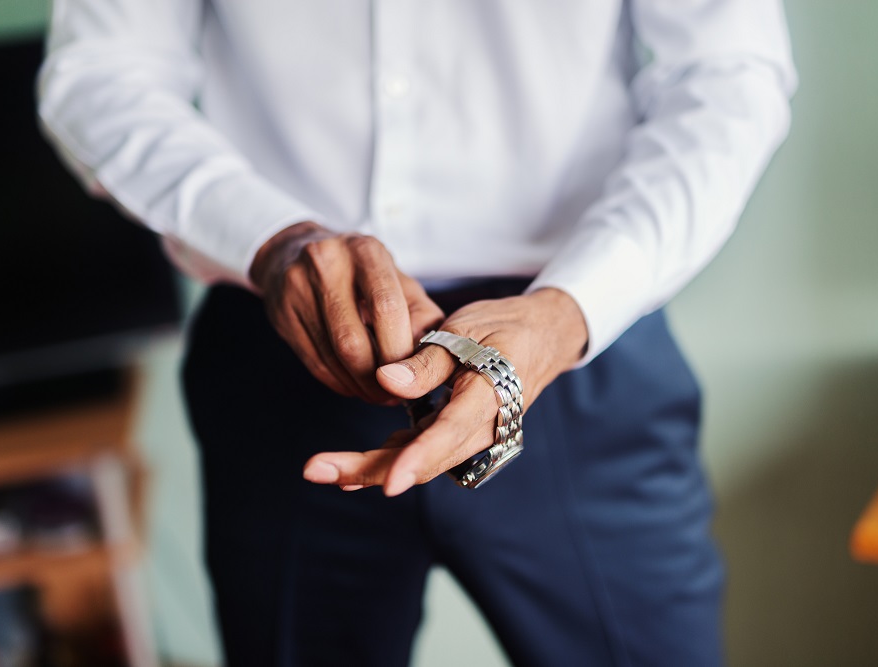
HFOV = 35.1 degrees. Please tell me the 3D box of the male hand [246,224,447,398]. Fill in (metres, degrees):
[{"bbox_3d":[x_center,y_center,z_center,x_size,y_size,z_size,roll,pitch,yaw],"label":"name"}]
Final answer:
[{"bbox_3d":[-0.059,-0.012,0.890,0.088,0.075,0.120,-40,56,-12],"label":"male hand"}]

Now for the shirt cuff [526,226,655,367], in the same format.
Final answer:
[{"bbox_3d":[0.104,-0.025,0.950,0.073,0.076,0.068,6,32,36],"label":"shirt cuff"}]

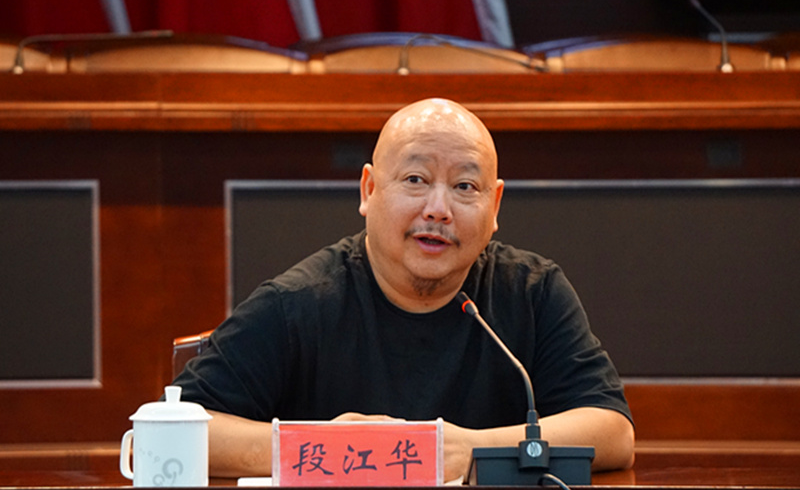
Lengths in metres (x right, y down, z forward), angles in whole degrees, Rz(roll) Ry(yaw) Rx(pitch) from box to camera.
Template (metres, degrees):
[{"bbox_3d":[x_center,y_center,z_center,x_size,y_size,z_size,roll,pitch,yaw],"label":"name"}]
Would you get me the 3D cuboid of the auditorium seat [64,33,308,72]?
[{"bbox_3d":[-0.485,0.000,9.420,0.570,0.960,0.620,0,0,0],"label":"auditorium seat"}]

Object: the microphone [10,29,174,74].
[{"bbox_3d":[-0.664,-0.392,8.970,0.350,0.140,0.180,0,1,-18],"label":"microphone"}]

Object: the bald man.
[{"bbox_3d":[0.005,0.430,5.370,0.590,1.230,0.750,0,0,-1],"label":"bald man"}]

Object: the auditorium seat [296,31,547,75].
[{"bbox_3d":[0.040,0.000,9.420,0.570,0.960,0.620,0,0,0],"label":"auditorium seat"}]

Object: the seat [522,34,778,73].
[{"bbox_3d":[0.572,0.000,9.420,0.570,0.960,0.620,0,0,0],"label":"seat"}]

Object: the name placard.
[{"bbox_3d":[-0.050,0.249,4.880,0.200,0.090,0.060,0,0,0],"label":"name placard"}]

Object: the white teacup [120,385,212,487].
[{"bbox_3d":[-0.279,0.231,4.905,0.117,0.127,0.098,0,1,30],"label":"white teacup"}]

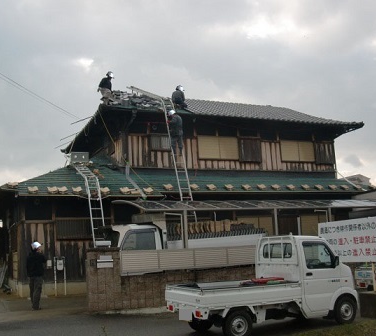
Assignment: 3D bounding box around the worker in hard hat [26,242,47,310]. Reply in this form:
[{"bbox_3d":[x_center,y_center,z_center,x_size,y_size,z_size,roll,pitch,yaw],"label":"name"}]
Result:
[{"bbox_3d":[-3.962,2.825,12.866,0.520,1.750,0.380,-8,-10,30],"label":"worker in hard hat"}]

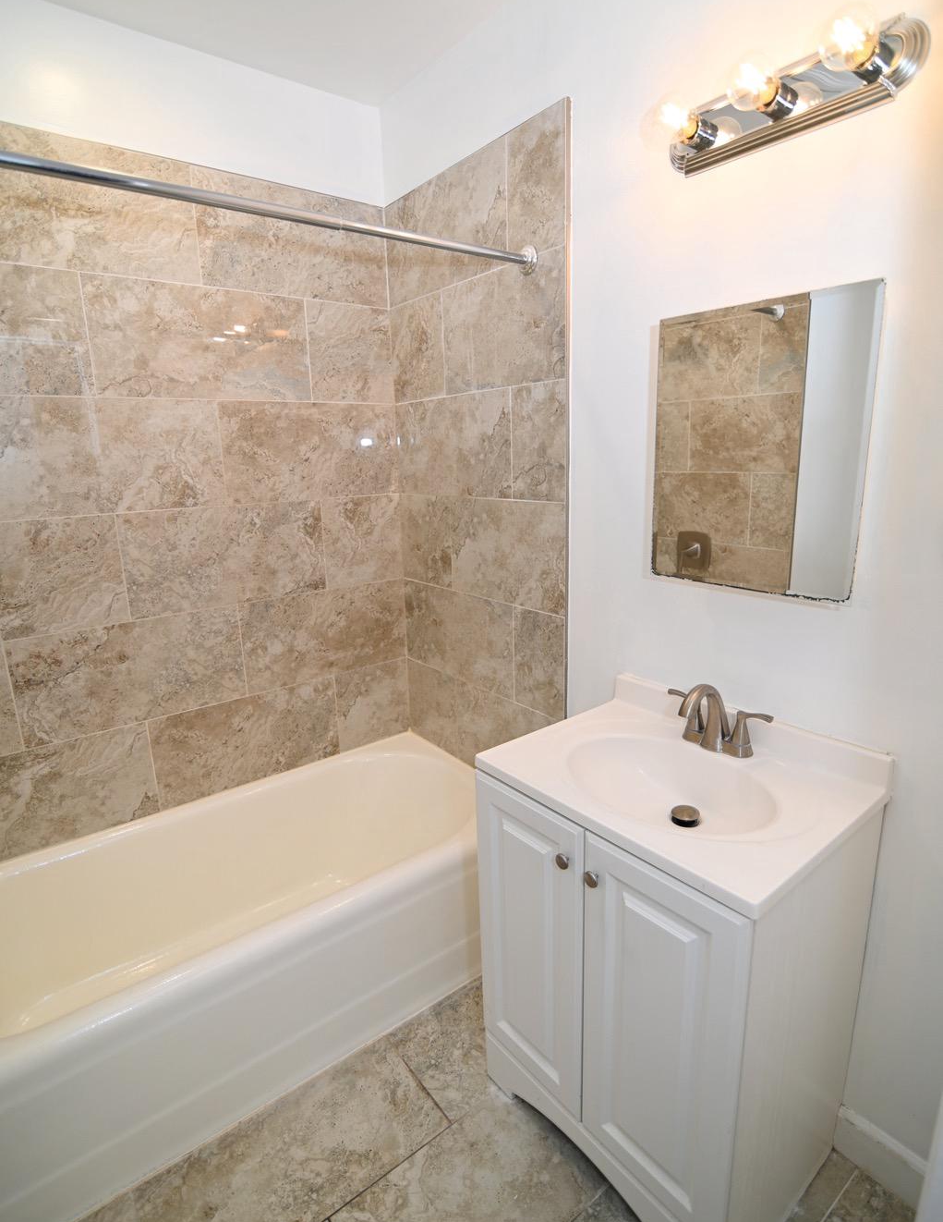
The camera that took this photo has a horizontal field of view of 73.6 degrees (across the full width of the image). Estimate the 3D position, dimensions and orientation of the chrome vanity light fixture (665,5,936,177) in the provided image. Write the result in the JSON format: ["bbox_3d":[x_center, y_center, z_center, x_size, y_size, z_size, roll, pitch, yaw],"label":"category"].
[{"bbox_3d":[0.481,-0.862,1.054,0.140,0.115,0.448,-12,17,-37],"label":"chrome vanity light fixture"}]

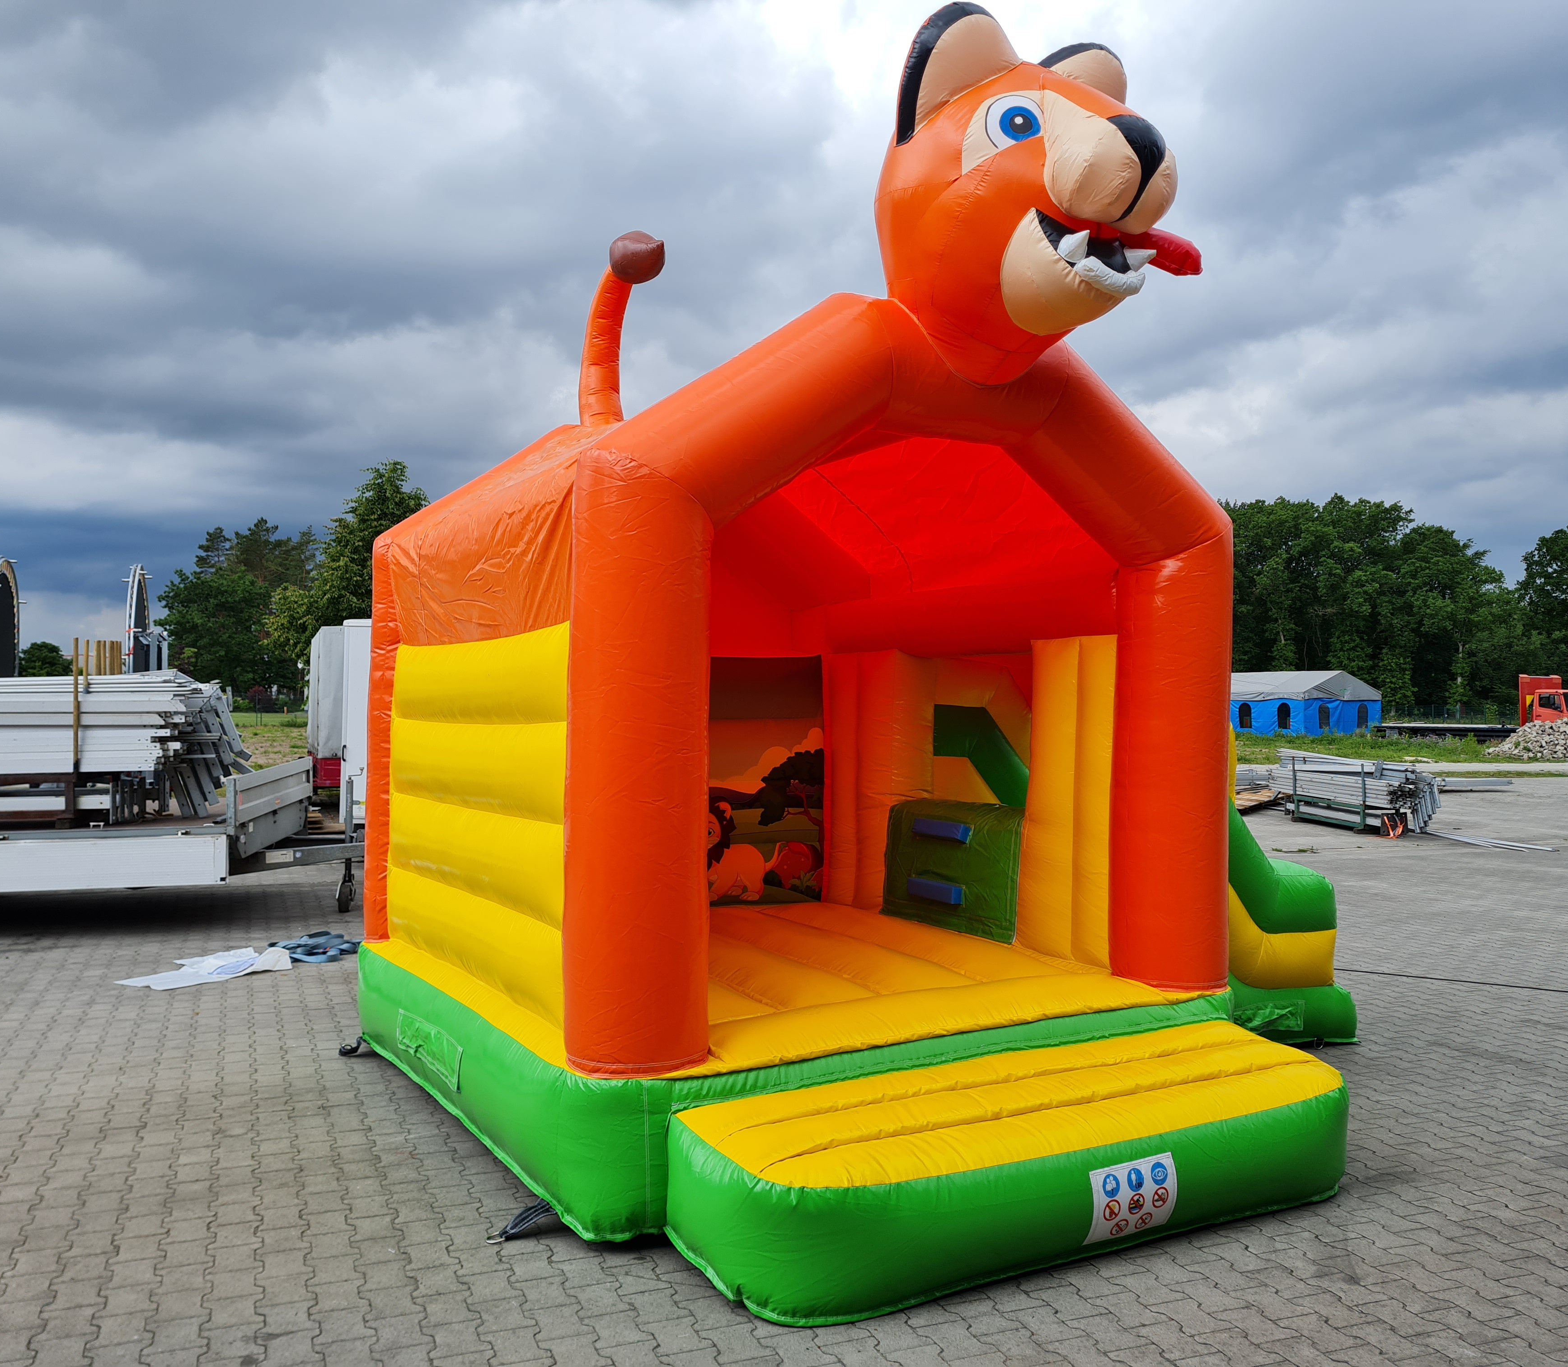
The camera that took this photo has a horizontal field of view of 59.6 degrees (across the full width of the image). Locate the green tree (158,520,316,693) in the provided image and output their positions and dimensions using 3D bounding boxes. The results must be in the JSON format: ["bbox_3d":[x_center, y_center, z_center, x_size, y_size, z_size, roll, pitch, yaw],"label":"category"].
[{"bbox_3d":[-44.977,-5.125,112.104,13.000,16.300,12.000,1,-1,0],"label":"green tree"}]

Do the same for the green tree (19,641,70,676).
[{"bbox_3d":[-72.948,-0.385,135.016,6.000,7.500,6.000,1,-1,0],"label":"green tree"}]

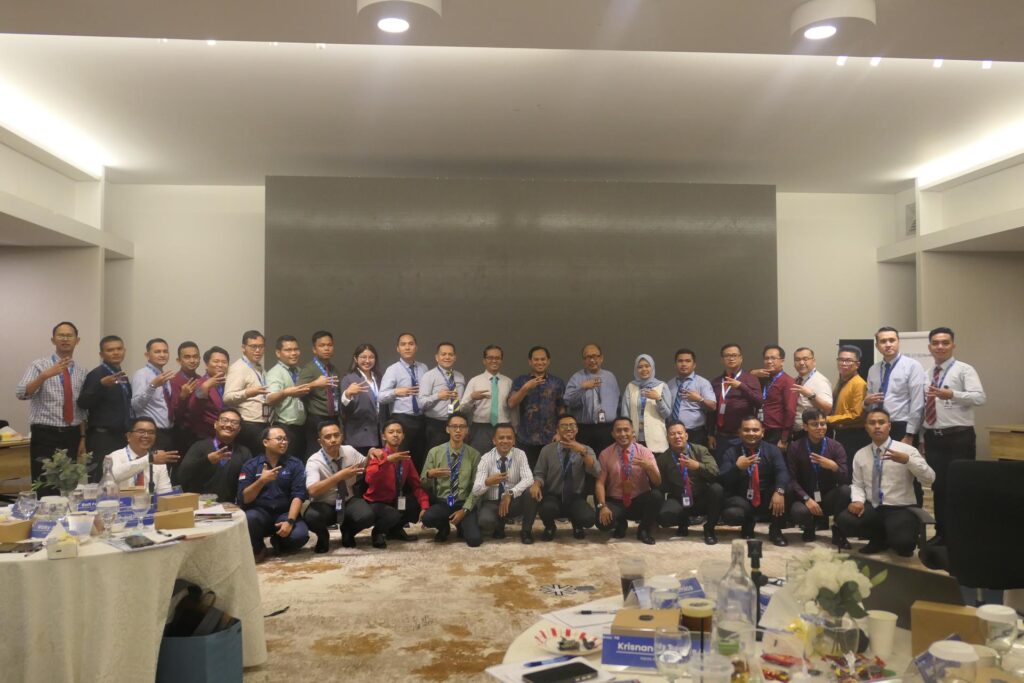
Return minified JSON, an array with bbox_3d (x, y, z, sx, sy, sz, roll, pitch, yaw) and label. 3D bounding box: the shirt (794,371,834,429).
[{"bbox_3d":[2.716,0.542,7.200,0.320,0.560,0.460,1,-2,-38],"label":"shirt"}]

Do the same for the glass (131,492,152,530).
[{"bbox_3d":[-1.675,0.768,3.600,0.087,0.171,0.087,0,-2,0],"label":"glass"}]

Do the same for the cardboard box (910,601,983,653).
[{"bbox_3d":[1.080,0.720,1.965,0.158,0.120,0.070,-1,-2,32],"label":"cardboard box"}]

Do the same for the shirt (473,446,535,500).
[{"bbox_3d":[-0.073,1.135,6.850,0.510,0.450,0.340,0,-2,-2],"label":"shirt"}]

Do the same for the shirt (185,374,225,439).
[{"bbox_3d":[-2.608,0.546,6.800,0.300,0.530,0.410,-2,-3,44],"label":"shirt"}]

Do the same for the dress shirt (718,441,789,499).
[{"bbox_3d":[2.016,1.085,6.650,0.560,0.530,0.400,-1,-2,20],"label":"dress shirt"}]

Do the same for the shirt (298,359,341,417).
[{"bbox_3d":[-1.713,0.407,7.050,0.390,0.520,0.270,2,-3,-42],"label":"shirt"}]

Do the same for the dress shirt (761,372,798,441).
[{"bbox_3d":[2.443,0.589,7.330,0.320,0.610,0.460,1,-2,-32],"label":"dress shirt"}]

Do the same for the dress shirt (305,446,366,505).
[{"bbox_3d":[-1.440,1.093,6.500,0.450,0.450,0.340,1,-2,-33],"label":"dress shirt"}]

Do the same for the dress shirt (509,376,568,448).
[{"bbox_3d":[0.249,0.648,7.480,0.530,0.690,0.320,0,-2,-8],"label":"dress shirt"}]

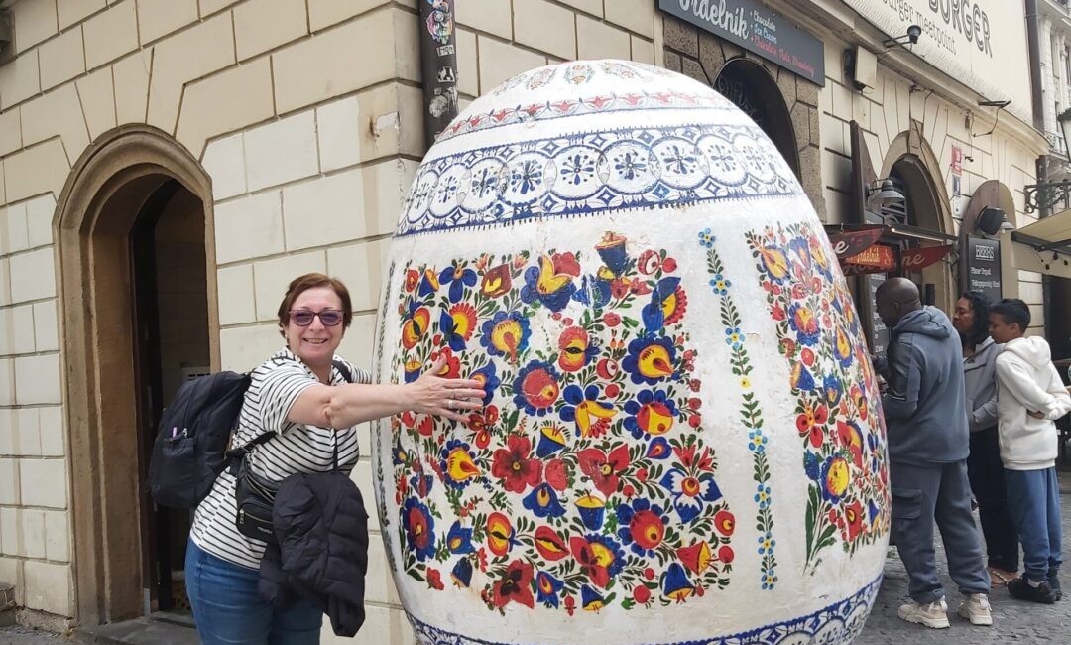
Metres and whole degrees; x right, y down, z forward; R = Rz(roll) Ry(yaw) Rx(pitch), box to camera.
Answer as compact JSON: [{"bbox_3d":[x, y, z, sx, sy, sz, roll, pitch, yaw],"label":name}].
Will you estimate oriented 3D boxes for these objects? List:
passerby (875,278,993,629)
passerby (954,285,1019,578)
[{"bbox_3d":[1.910,0.630,5.180,0.520,1.690,0.570,-6,-3,43],"label":"passerby"},{"bbox_3d":[2.470,0.630,5.870,0.380,1.620,0.480,-4,-2,12],"label":"passerby"}]

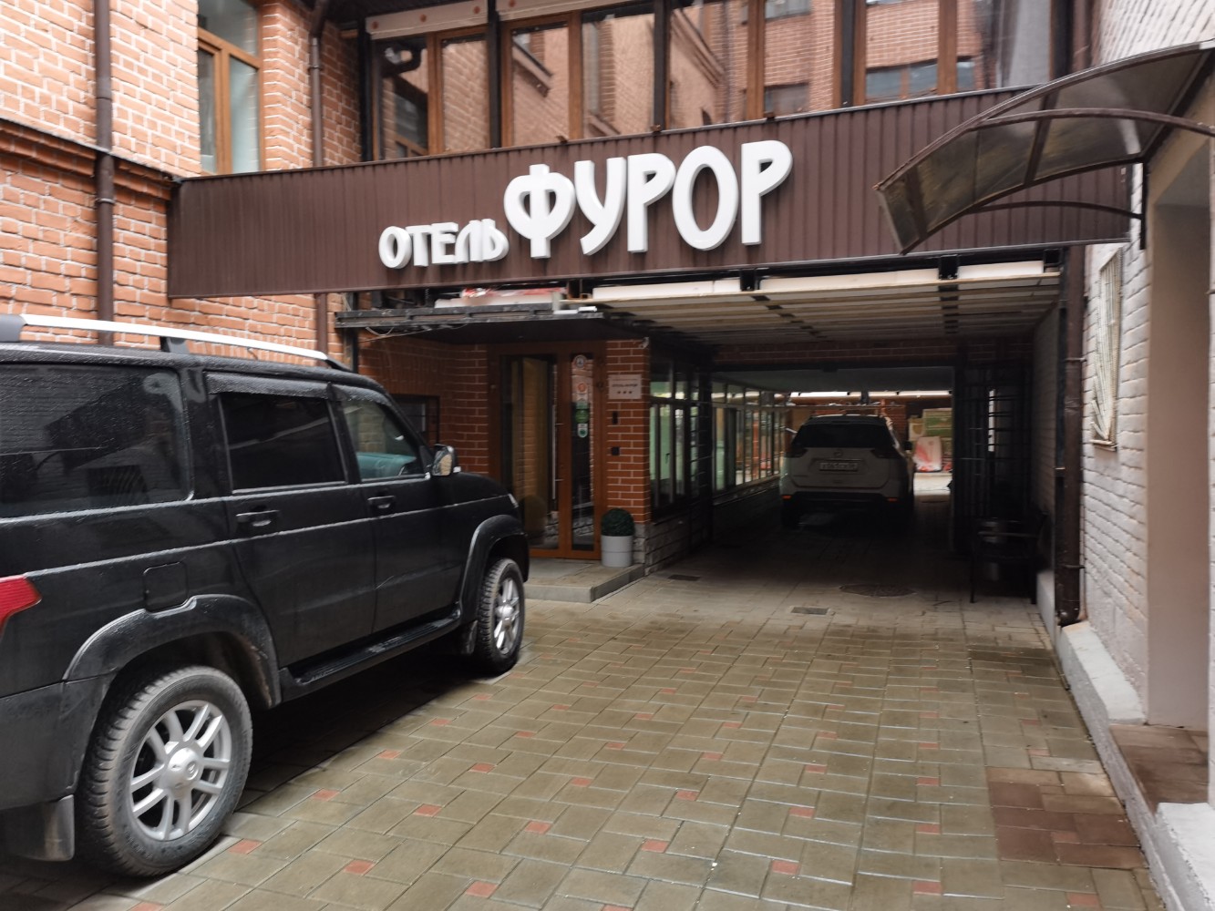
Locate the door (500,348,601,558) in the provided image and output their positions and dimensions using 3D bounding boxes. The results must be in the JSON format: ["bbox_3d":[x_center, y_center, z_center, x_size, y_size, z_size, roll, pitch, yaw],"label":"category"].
[{"bbox_3d":[-0.601,-0.025,9.848,1.116,2.181,0.100,0,3,19],"label":"door"}]

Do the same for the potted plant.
[{"bbox_3d":[0.101,0.796,9.298,0.340,0.559,0.340,0,2,0],"label":"potted plant"}]

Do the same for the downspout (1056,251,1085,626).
[{"bbox_3d":[3.140,-0.120,6.414,0.160,2.568,0.120,0,3,19],"label":"downspout"}]

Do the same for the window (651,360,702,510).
[{"bbox_3d":[0.808,-0.249,10.725,0.100,1.545,2.307,0,3,19],"label":"window"}]

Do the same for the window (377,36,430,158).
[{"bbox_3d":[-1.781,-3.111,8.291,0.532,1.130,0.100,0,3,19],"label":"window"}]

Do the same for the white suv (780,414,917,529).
[{"bbox_3d":[4.037,0.186,15.649,1.830,1.710,4.660,0,3,19],"label":"white suv"}]

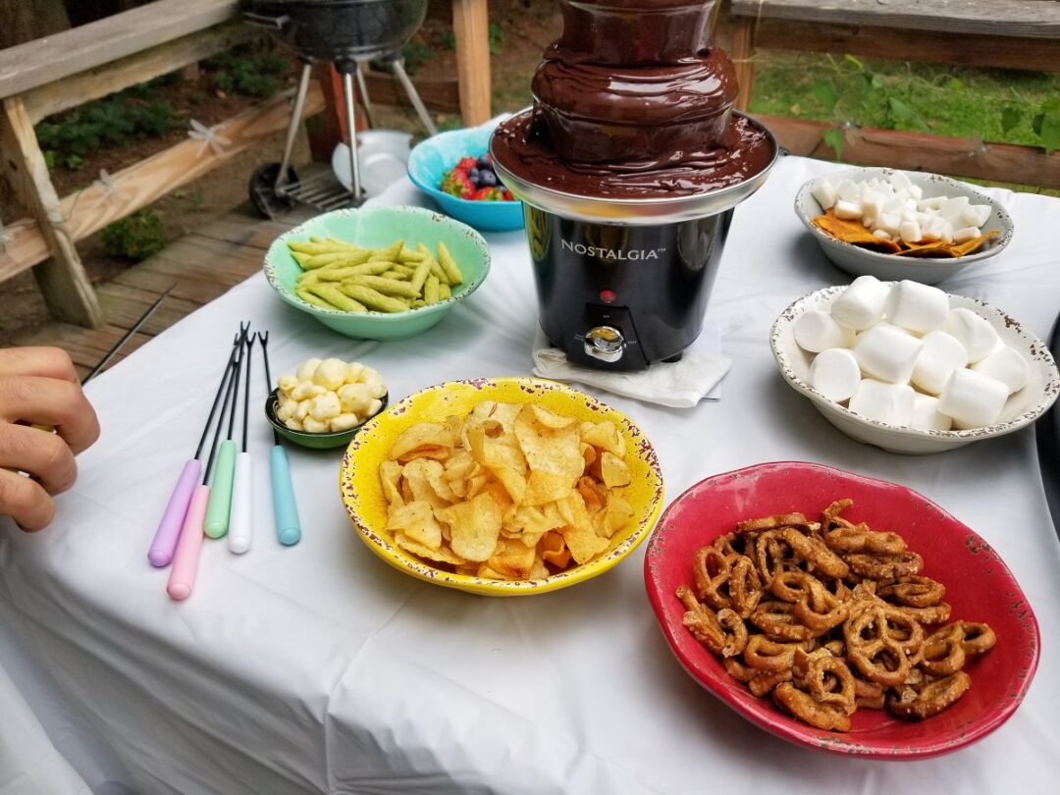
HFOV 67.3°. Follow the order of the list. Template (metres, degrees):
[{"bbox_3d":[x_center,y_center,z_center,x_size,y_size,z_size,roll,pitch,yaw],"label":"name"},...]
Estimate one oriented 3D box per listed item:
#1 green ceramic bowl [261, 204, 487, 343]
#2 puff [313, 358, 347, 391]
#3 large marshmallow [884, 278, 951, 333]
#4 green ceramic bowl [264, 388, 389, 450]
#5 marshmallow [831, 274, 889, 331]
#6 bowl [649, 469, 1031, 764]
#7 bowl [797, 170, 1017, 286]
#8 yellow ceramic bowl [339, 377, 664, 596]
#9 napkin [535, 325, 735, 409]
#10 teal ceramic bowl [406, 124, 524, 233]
[{"bbox_3d":[-0.122,-0.097,0.665,0.183,0.055,0.183,0,38,0],"label":"green ceramic bowl"},{"bbox_3d":[-0.135,-0.016,0.540,0.025,0.023,0.023,0,38,0],"label":"puff"},{"bbox_3d":[0.277,-0.065,0.571,0.035,0.033,0.033,14,38,2],"label":"large marshmallow"},{"bbox_3d":[-0.139,0.010,0.558,0.083,0.024,0.083,0,38,0],"label":"green ceramic bowl"},{"bbox_3d":[0.237,-0.068,0.572,0.033,0.033,0.033,-7,53,59],"label":"marshmallow"},{"bbox_3d":[0.154,0.111,0.414,0.178,0.055,0.178,0,38,0],"label":"bowl"},{"bbox_3d":[0.328,-0.145,0.716,0.185,0.055,0.185,0,38,0],"label":"bowl"},{"bbox_3d":[-0.015,0.059,0.478,0.179,0.055,0.179,0,38,0],"label":"yellow ceramic bowl"},{"bbox_3d":[0.076,-0.034,0.620,0.157,0.014,0.090,13,40,16],"label":"napkin"},{"bbox_3d":[-0.031,-0.216,0.808,0.186,0.055,0.186,0,38,0],"label":"teal ceramic bowl"}]

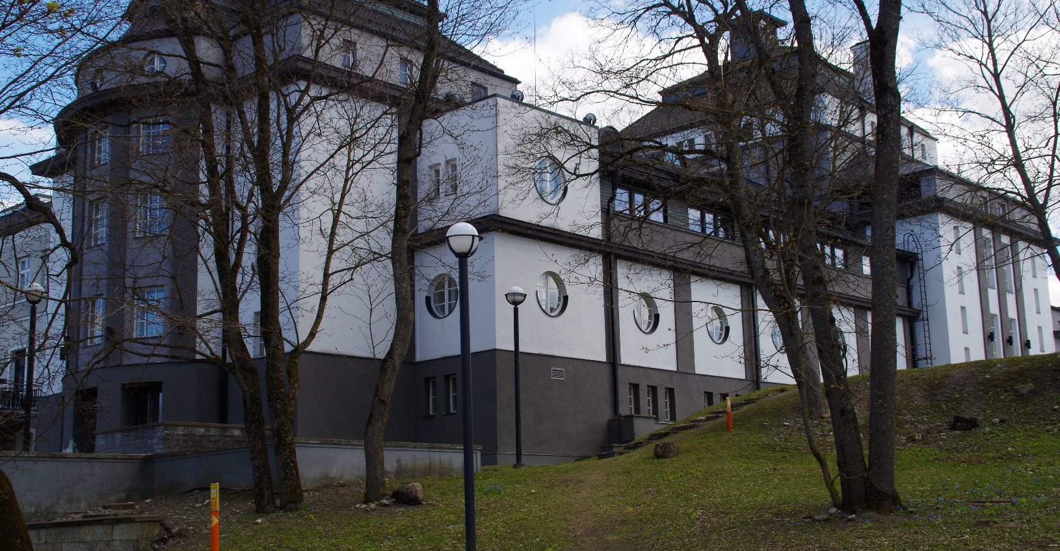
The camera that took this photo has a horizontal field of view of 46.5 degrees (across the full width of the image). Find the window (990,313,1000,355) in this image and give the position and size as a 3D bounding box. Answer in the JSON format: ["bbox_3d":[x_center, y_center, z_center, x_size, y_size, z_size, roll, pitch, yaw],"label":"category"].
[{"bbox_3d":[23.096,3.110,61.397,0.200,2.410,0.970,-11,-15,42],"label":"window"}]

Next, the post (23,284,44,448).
[{"bbox_3d":[-12.566,2.716,31.000,0.500,5.171,0.500,-2,-11,0],"label":"post"}]

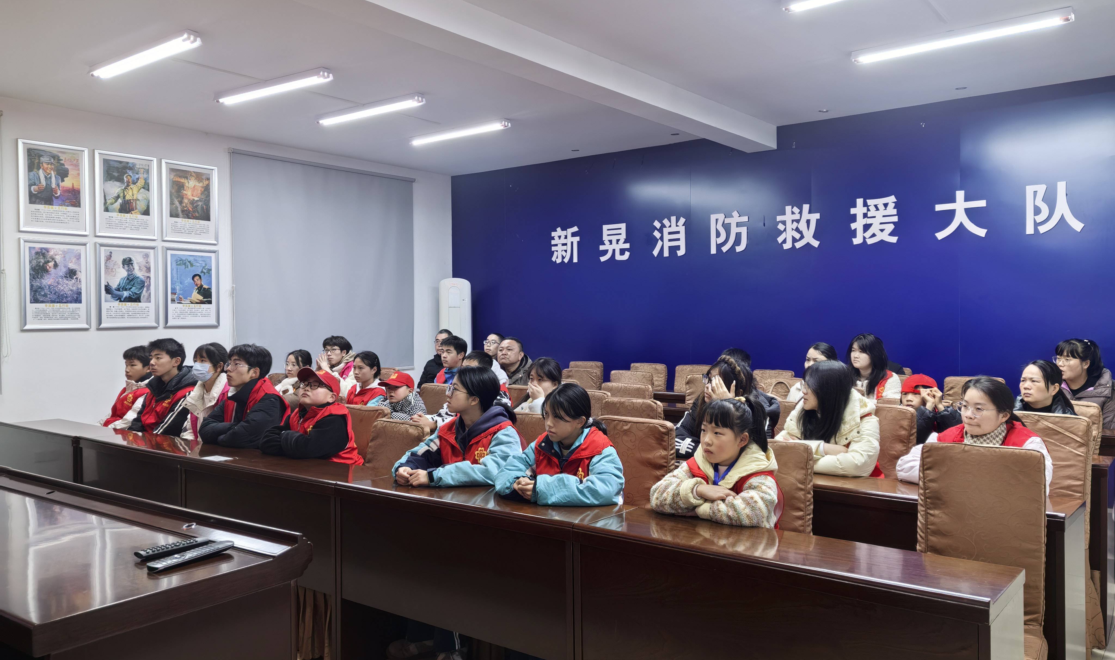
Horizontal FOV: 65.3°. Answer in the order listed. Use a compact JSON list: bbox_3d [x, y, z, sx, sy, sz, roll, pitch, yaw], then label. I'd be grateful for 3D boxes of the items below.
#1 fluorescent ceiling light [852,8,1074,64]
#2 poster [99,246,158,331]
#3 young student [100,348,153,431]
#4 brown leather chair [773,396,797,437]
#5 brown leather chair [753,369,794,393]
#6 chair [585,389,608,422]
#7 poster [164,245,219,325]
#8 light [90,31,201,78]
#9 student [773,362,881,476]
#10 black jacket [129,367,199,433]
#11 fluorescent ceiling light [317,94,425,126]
[{"bbox_3d":[2.405,-1.760,5.262,1.244,0.070,0.090,0,1,39],"label":"fluorescent ceiling light"},{"bbox_3d":[-3.645,-0.367,7.394,0.030,0.718,0.525,0,1,38],"label":"poster"},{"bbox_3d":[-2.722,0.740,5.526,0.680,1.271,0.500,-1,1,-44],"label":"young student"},{"bbox_3d":[1.003,0.860,4.313,0.450,0.980,0.530,0,1,38],"label":"brown leather chair"},{"bbox_3d":[1.661,0.851,7.113,0.440,1.000,0.540,0,1,39],"label":"brown leather chair"},{"bbox_3d":[-0.005,0.863,5.127,0.440,0.965,0.560,0,1,41],"label":"chair"},{"bbox_3d":[-3.276,-0.385,7.821,0.030,0.710,0.515,0,1,38],"label":"poster"},{"bbox_3d":[-2.648,-1.740,5.521,1.220,0.065,0.130,0,1,37],"label":"light"},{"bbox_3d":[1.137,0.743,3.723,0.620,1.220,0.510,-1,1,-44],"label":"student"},{"bbox_3d":[-2.297,0.532,5.272,0.460,0.620,0.520,-1,1,-44],"label":"black jacket"},{"bbox_3d":[-1.539,-1.776,7.068,1.240,0.080,0.130,0,1,38],"label":"fluorescent ceiling light"}]

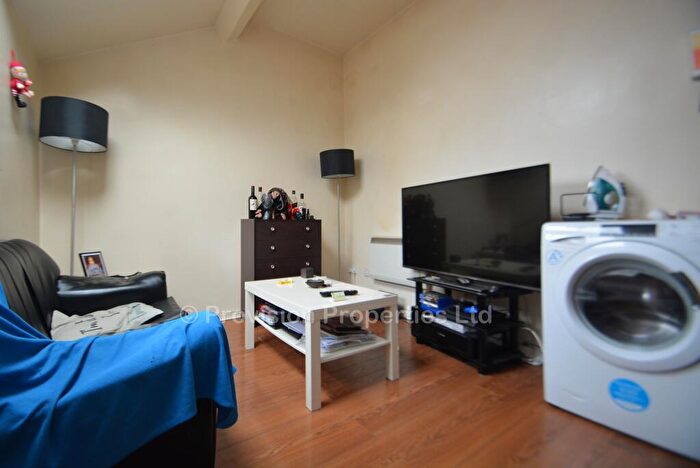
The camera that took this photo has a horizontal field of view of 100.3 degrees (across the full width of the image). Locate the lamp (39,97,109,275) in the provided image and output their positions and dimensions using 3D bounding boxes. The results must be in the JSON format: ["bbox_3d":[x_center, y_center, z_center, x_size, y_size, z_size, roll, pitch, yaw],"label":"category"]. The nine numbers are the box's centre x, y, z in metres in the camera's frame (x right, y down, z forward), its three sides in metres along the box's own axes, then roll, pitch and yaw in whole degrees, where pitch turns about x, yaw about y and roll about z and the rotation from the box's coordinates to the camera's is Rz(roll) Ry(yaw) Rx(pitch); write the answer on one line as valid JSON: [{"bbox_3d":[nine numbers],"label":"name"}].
[{"bbox_3d":[-1.815,-0.019,1.930,0.325,1.635,0.325,0,-1,-37],"label":"lamp"}]

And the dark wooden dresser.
[{"bbox_3d":[-0.654,0.340,2.839,0.660,0.910,0.380,1,-1,-38],"label":"dark wooden dresser"}]

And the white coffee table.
[{"bbox_3d":[-0.219,0.567,1.806,0.550,0.450,0.900,1,-1,-37],"label":"white coffee table"}]

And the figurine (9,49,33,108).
[{"bbox_3d":[-1.693,-0.794,1.507,0.085,0.280,0.100,0,-1,-22],"label":"figurine"}]

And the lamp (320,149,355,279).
[{"bbox_3d":[-0.123,-0.010,2.970,0.325,1.635,0.325,0,-1,0],"label":"lamp"}]

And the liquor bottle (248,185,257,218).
[{"bbox_3d":[-0.885,-0.285,2.653,0.076,0.310,0.076,0,-1,-20],"label":"liquor bottle"}]

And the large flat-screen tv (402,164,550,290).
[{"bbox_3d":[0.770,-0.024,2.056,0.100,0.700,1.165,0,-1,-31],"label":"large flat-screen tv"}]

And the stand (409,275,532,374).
[{"bbox_3d":[0.767,0.575,2.000,0.380,0.450,0.760,1,-1,-30],"label":"stand"}]

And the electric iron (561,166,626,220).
[{"bbox_3d":[1.226,-0.190,1.422,0.125,0.270,0.150,0,13,-43],"label":"electric iron"}]

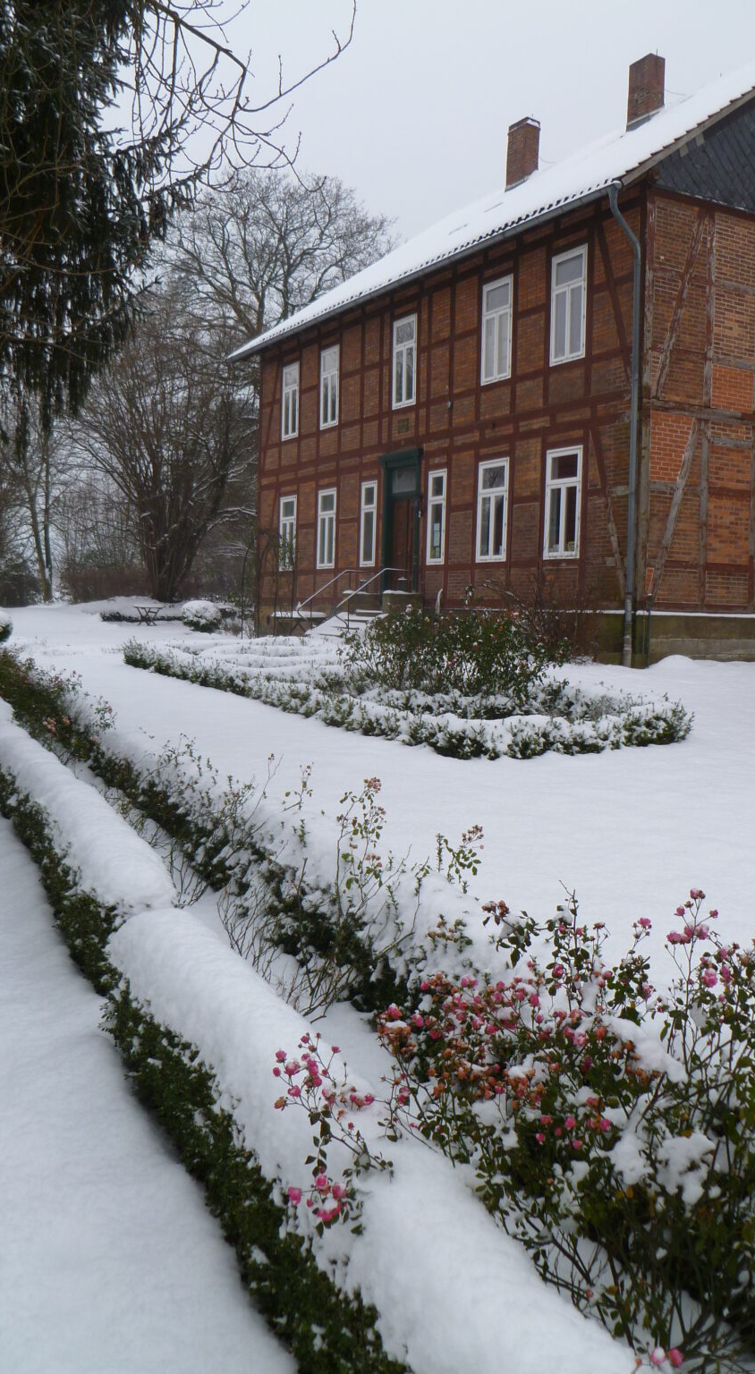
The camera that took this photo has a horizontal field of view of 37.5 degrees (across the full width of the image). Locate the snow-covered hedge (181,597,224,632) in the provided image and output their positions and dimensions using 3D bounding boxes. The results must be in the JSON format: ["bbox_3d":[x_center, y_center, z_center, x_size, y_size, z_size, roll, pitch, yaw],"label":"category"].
[{"bbox_3d":[-5.038,-2.071,32.000,1.250,1.000,1.250,0,4,-9],"label":"snow-covered hedge"}]

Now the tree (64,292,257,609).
[{"bbox_3d":[-7.707,-8.673,40.000,7.000,11.200,6.800,0,4,-11],"label":"tree"}]

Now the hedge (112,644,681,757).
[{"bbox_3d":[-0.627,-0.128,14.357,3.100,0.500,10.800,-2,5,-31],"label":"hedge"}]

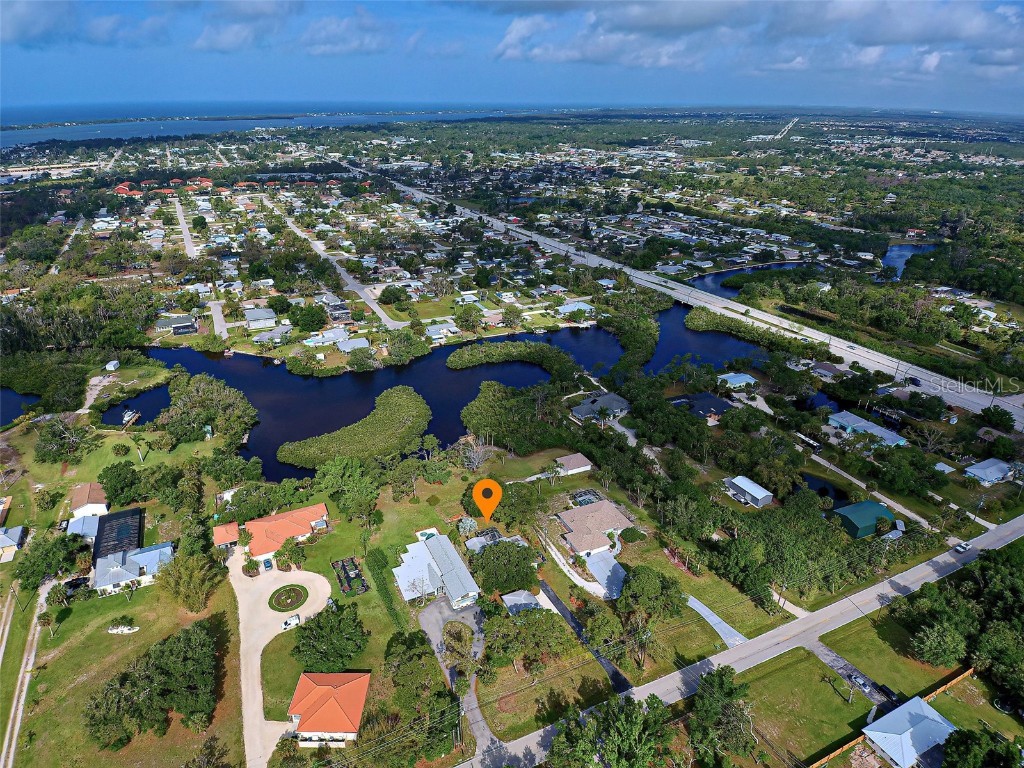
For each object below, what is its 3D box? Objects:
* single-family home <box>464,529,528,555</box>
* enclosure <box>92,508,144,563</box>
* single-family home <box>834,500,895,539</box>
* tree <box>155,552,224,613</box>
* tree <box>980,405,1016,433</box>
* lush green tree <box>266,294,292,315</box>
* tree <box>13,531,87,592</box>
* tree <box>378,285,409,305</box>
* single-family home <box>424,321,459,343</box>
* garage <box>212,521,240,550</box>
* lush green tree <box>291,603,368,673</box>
[{"bbox_3d":[-4.110,54.040,164.290,18.200,4.800,13.500,-12,32,-21],"label":"single-family home"},{"bbox_3d":[-119.720,46.760,154.100,10.330,3.500,19.500,-17,33,-28],"label":"enclosure"},{"bbox_3d":[123.170,46.740,176.270,16.000,6.000,10.500,-10,31,-18],"label":"single-family home"},{"bbox_3d":[-93.310,58.010,146.310,16.780,14.560,16.780,0,29,0],"label":"tree"},{"bbox_3d":[221.060,15.680,228.640,11.910,11.500,11.910,-22,36,-35],"label":"tree"},{"bbox_3d":[-161.650,-55.330,349.870,16.730,12.000,16.730,-13,32,-23],"label":"lush green tree"},{"bbox_3d":[-139.260,53.240,152.480,18.490,13.000,16.810,21,35,32],"label":"tree"},{"bbox_3d":[-86.150,-64.250,365.430,21.060,13.190,21.060,0,29,0],"label":"tree"},{"bbox_3d":[-39.910,-30.280,292.890,16.740,4.200,15.260,-7,30,-13],"label":"single-family home"},{"bbox_3d":[-94.185,49.978,166.245,6.920,4.200,9.080,-14,33,-24],"label":"garage"},{"bbox_3d":[-48.440,67.650,134.300,19.640,9.980,19.640,0,29,0],"label":"lush green tree"}]

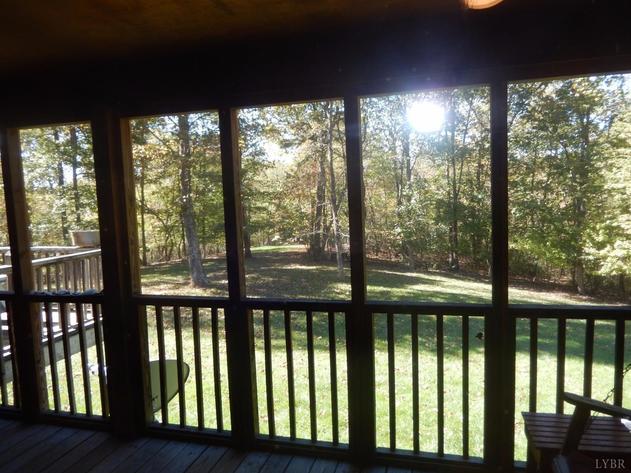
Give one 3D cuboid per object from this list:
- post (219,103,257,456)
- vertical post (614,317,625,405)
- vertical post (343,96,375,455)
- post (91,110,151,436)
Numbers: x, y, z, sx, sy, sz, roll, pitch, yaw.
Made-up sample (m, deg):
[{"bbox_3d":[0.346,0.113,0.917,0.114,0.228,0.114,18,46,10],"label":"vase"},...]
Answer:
[{"bbox_3d":[-0.492,0.302,2.863,0.130,2.130,0.100,-1,5,15],"label":"post"},{"bbox_3d":[1.556,0.834,2.337,0.034,0.840,0.034,-1,5,15],"label":"vertical post"},{"bbox_3d":[0.255,0.293,2.658,0.130,2.130,0.100,-1,5,15],"label":"vertical post"},{"bbox_3d":[-1.296,0.316,3.052,0.210,2.130,0.150,-1,5,15],"label":"post"}]

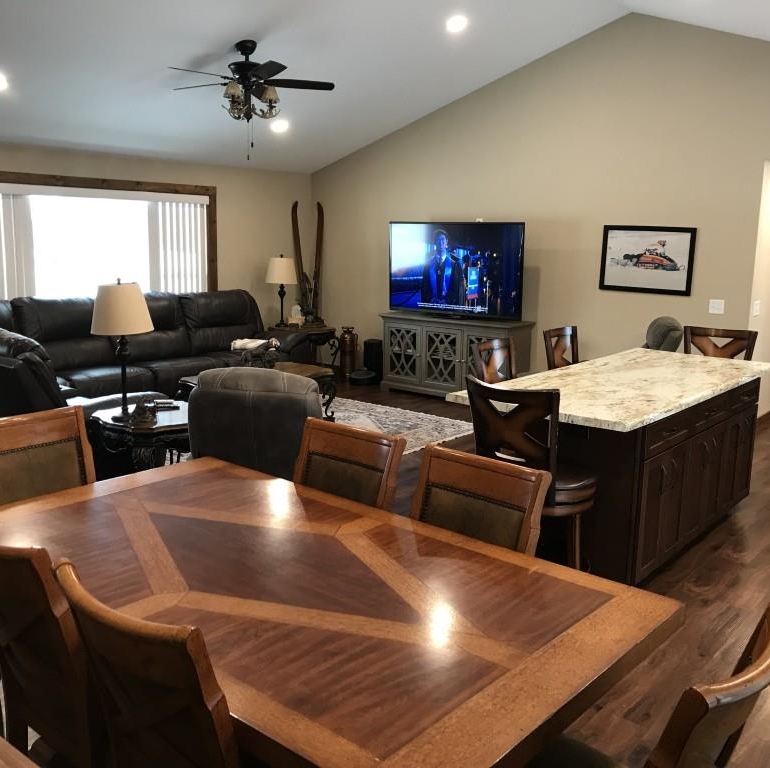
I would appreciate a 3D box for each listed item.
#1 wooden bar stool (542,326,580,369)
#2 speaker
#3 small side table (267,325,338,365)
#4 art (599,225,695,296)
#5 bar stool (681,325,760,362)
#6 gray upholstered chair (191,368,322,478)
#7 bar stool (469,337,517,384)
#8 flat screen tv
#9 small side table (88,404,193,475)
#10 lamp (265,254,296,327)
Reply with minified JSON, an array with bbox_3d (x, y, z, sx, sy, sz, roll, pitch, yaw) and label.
[{"bbox_3d":[1.388,0.182,5.631,0.523,1.071,0.463,9,13,38],"label":"wooden bar stool"},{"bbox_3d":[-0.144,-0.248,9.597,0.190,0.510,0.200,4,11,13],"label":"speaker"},{"bbox_3d":[-0.930,-0.301,9.435,0.690,0.640,0.690,10,14,38],"label":"small side table"},{"bbox_3d":[2.373,-1.126,7.547,0.860,0.590,0.030,10,14,38],"label":"art"},{"bbox_3d":[2.445,0.139,6.324,0.520,1.080,0.550,10,14,38],"label":"bar stool"},{"bbox_3d":[-0.584,0.348,4.678,0.865,1.026,0.926,3,11,12],"label":"gray upholstered chair"},{"bbox_3d":[0.821,0.304,4.916,0.523,1.071,0.463,9,13,38],"label":"bar stool"},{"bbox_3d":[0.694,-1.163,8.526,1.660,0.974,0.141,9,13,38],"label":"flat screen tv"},{"bbox_3d":[-1.399,0.501,5.149,0.690,0.640,0.690,10,14,38],"label":"small side table"},{"bbox_3d":[-1.175,-1.050,9.468,0.360,0.810,0.360,1,11,0],"label":"lamp"}]

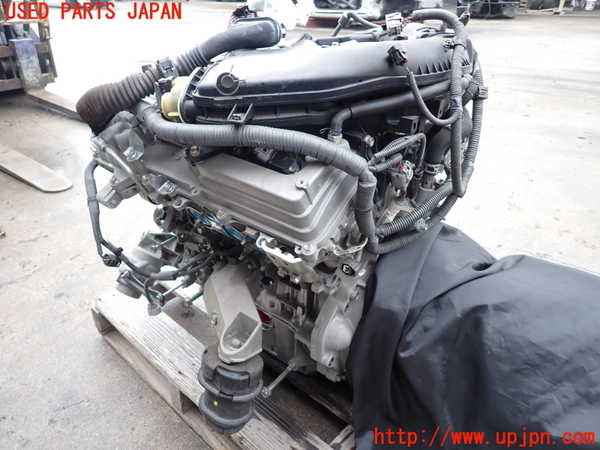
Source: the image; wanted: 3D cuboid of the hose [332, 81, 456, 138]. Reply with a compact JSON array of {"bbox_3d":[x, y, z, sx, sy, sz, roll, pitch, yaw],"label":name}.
[{"bbox_3d":[0.176,-0.220,0.801,0.265,0.075,0.045,-16,38,-26],"label":"hose"}]

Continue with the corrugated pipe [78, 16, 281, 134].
[{"bbox_3d":[-0.228,-0.320,0.911,0.440,0.160,0.095,-19,39,-29],"label":"corrugated pipe"}]

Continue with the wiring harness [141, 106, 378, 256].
[{"bbox_3d":[-0.100,-0.111,0.771,0.510,0.155,0.095,21,38,26],"label":"wiring harness"}]

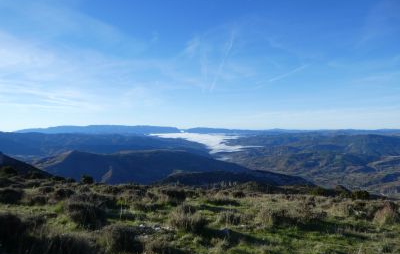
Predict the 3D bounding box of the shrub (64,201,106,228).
[{"bbox_3d":[-2.519,1.947,6.100,0.924,0.579,0.785,0,0,0],"label":"shrub"}]

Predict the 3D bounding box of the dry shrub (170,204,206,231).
[{"bbox_3d":[-0.275,1.991,6.100,0.836,0.579,0.752,0,0,0],"label":"dry shrub"}]

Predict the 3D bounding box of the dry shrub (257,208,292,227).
[{"bbox_3d":[1.800,2.187,6.700,0.870,0.454,0.739,0,0,0],"label":"dry shrub"}]

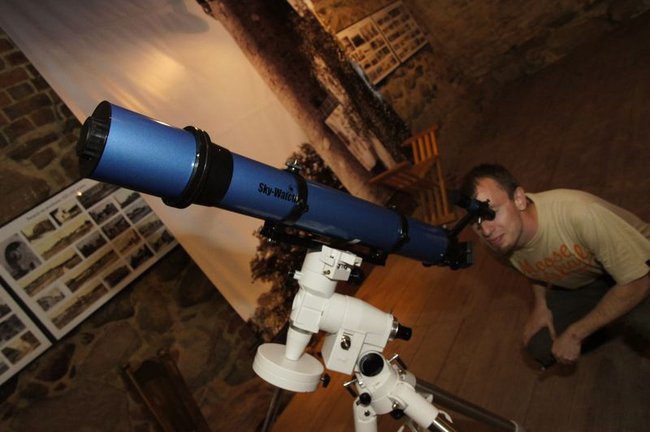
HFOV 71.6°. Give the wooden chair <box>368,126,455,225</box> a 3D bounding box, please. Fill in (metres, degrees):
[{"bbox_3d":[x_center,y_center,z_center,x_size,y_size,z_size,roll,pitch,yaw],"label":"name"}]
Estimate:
[{"bbox_3d":[0.908,-0.305,4.090,0.461,0.648,0.746,-26,15,46],"label":"wooden chair"}]

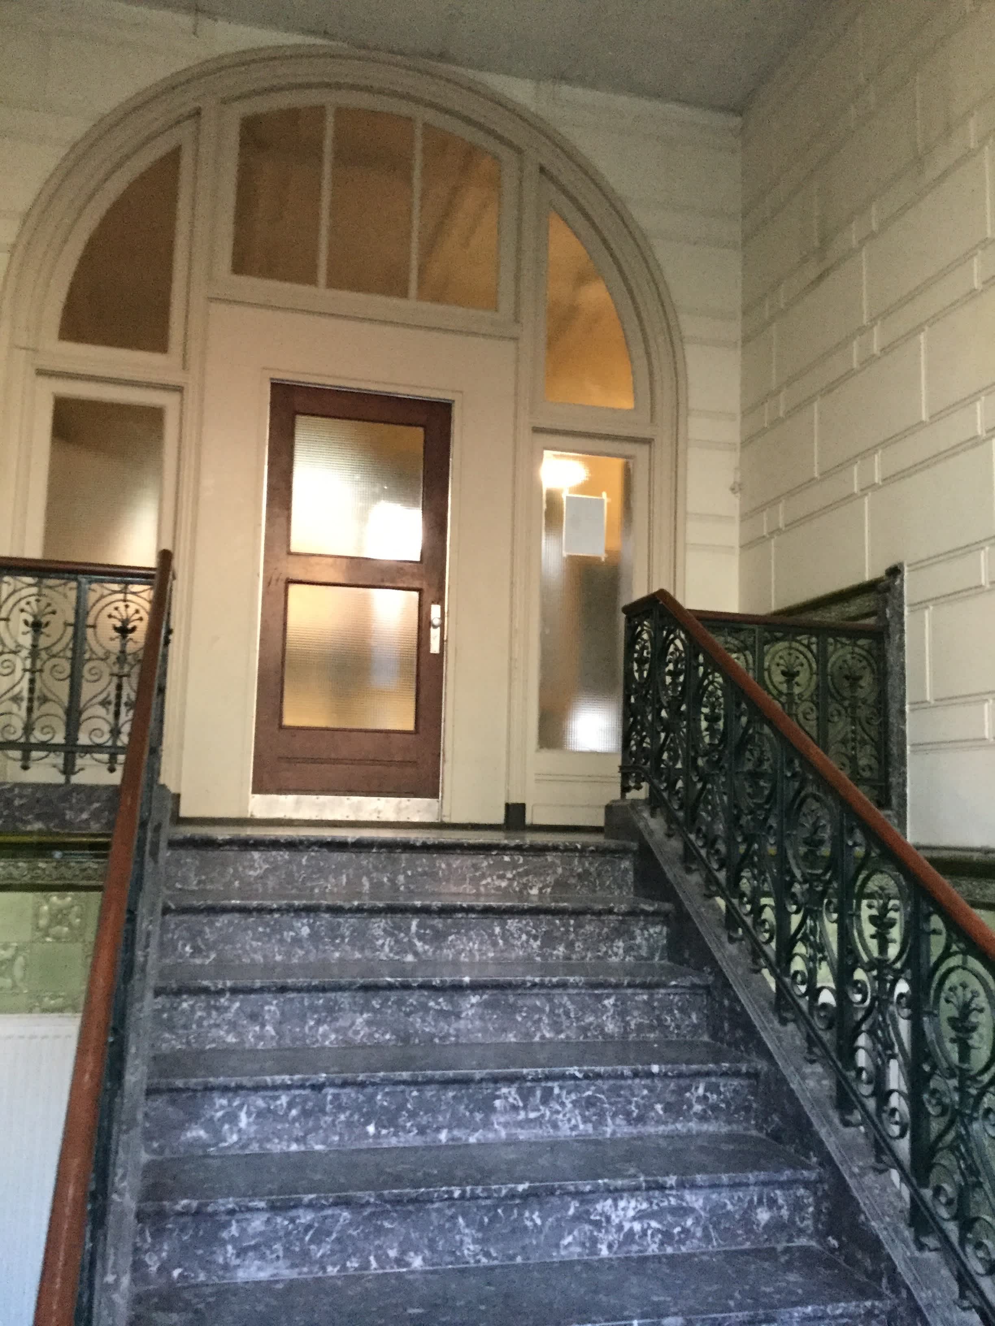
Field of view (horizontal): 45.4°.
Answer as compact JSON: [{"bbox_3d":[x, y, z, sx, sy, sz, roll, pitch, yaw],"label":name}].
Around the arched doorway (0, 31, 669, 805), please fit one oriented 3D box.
[{"bbox_3d":[-0.625,-1.146,5.713,3.320,3.800,0.220,3,-6,-15],"label":"arched doorway"}]

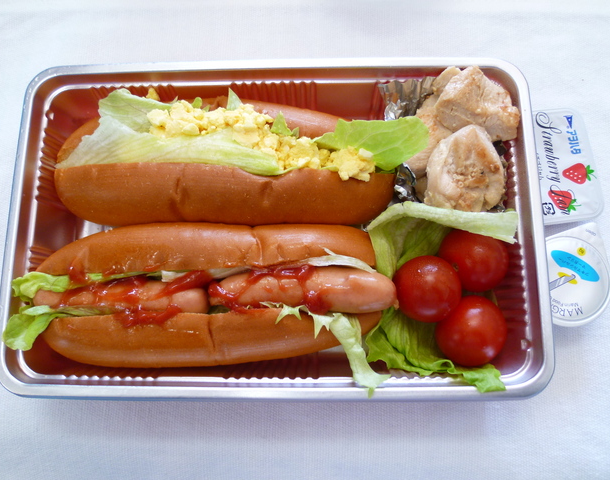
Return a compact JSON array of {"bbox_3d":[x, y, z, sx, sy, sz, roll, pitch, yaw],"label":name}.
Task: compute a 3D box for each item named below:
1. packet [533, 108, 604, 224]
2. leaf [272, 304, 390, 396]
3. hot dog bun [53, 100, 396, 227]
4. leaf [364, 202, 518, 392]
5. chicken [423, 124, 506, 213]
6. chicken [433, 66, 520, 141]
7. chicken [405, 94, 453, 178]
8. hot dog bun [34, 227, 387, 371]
[{"bbox_3d":[0.126,-0.035,0.226,0.039,0.013,0.056,-6,80,1],"label":"packet"},{"bbox_3d":[0.010,0.045,0.181,0.046,0.020,0.036,-1,80,2],"label":"leaf"},{"bbox_3d":[-0.039,-0.034,0.211,0.159,0.044,0.055,0,80,2],"label":"hot dog bun"},{"bbox_3d":[0.059,0.026,0.199,0.063,0.037,0.078,-1,80,2],"label":"leaf"},{"bbox_3d":[0.072,-0.032,0.202,0.034,0.023,0.036,-1,80,2],"label":"chicken"},{"bbox_3d":[0.080,-0.063,0.206,0.035,0.023,0.032,-1,80,2],"label":"chicken"},{"bbox_3d":[0.061,-0.049,0.212,0.031,0.022,0.038,-1,80,2],"label":"chicken"},{"bbox_3d":[-0.043,0.025,0.200,0.159,0.044,0.060,-3,80,1],"label":"hot dog bun"}]

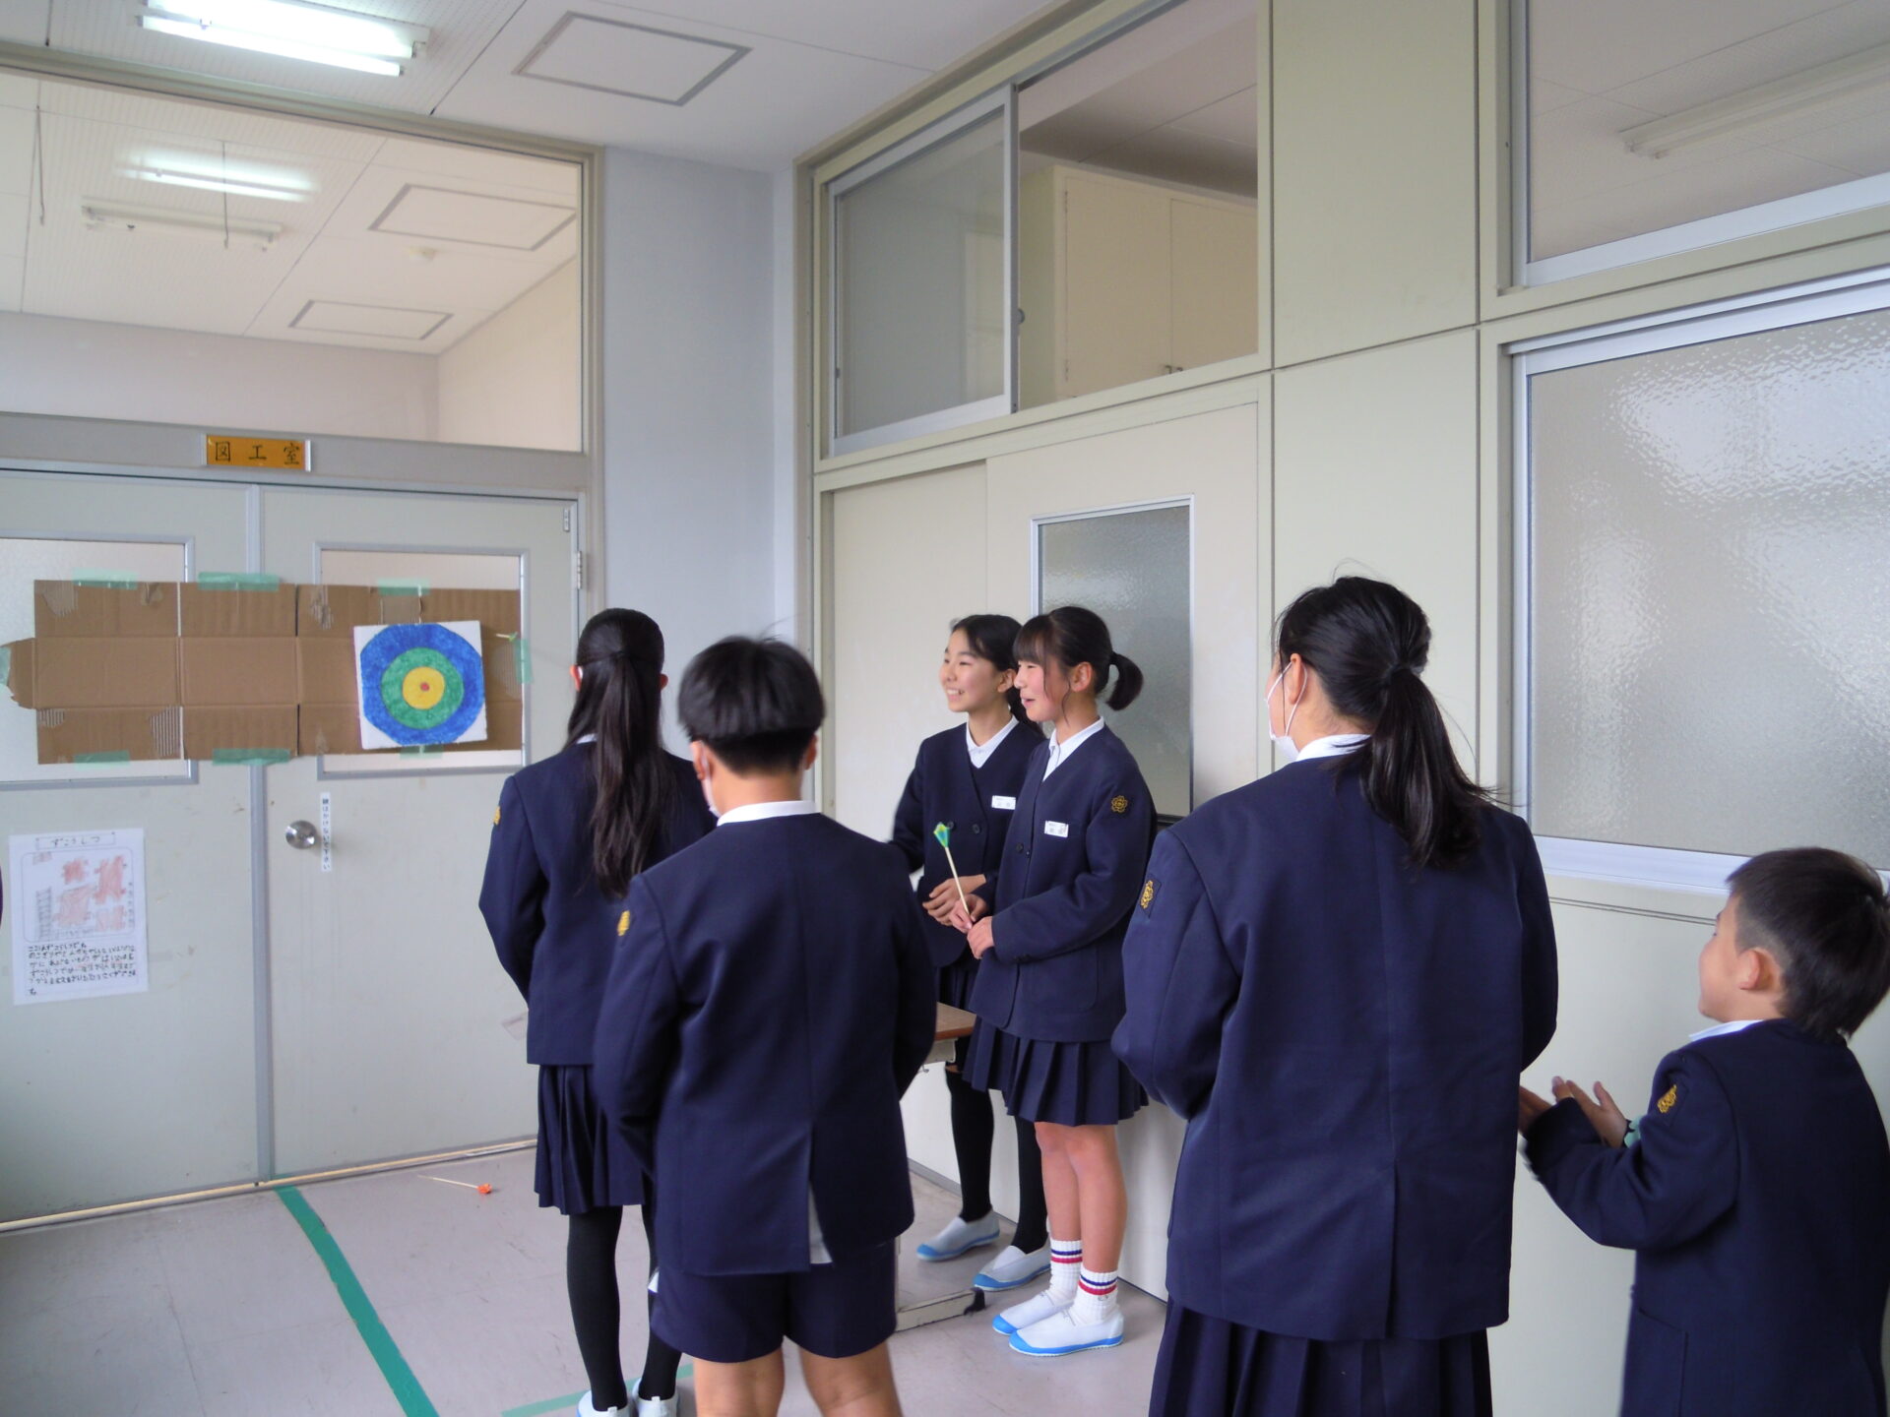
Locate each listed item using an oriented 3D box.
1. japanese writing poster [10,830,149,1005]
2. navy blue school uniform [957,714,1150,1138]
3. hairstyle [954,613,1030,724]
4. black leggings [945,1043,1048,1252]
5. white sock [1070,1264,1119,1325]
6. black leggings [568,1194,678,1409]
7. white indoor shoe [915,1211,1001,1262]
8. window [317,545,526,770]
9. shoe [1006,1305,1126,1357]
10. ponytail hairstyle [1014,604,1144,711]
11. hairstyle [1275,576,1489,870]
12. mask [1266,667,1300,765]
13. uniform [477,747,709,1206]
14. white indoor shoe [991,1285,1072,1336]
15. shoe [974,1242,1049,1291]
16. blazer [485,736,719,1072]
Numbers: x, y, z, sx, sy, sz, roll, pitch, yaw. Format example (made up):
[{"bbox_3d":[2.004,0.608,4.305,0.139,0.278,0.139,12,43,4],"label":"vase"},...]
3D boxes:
[{"bbox_3d":[-2.198,0.528,3.888,0.297,0.420,0.010,-2,2,-33],"label":"japanese writing poster"},{"bbox_3d":[0.243,0.421,3.195,0.320,0.790,0.420,-1,2,-24],"label":"navy blue school uniform"},{"bbox_3d":[0.137,-0.092,3.589,0.230,0.260,0.175,-2,2,-38],"label":"hairstyle"},{"bbox_3d":[0.123,1.016,3.584,0.160,0.450,0.300,-2,2,-33],"label":"black leggings"},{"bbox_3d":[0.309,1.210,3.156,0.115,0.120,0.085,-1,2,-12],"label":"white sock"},{"bbox_3d":[-0.590,1.101,2.860,0.225,0.420,0.150,-1,2,-25],"label":"black leggings"},{"bbox_3d":[0.031,1.254,3.680,0.230,0.072,0.088,-2,2,-34],"label":"white indoor shoe"},{"bbox_3d":[-1.477,-0.131,4.357,0.590,0.640,0.040,-2,2,-33],"label":"window"},{"bbox_3d":[0.253,1.267,3.149,0.243,0.082,0.090,-1,2,-9],"label":"shoe"},{"bbox_3d":[0.281,-0.099,3.183,0.255,0.225,0.170,-1,2,-18],"label":"ponytail hairstyle"},{"bbox_3d":[0.487,0.015,1.718,0.175,0.325,0.255,-1,2,-28],"label":"hairstyle"},{"bbox_3d":[0.436,0.011,1.815,0.135,0.125,0.110,-1,2,-28],"label":"mask"},{"bbox_3d":[-0.631,0.496,2.860,0.460,0.850,0.300,-1,2,-25],"label":"uniform"},{"bbox_3d":[0.219,1.264,3.248,0.240,0.082,0.090,-1,2,-17],"label":"white indoor shoe"},{"bbox_3d":[0.164,1.255,3.507,0.240,0.082,0.090,-2,2,-42],"label":"shoe"},{"bbox_3d":[-0.603,0.345,2.803,0.450,0.580,0.290,-1,2,-25],"label":"blazer"}]

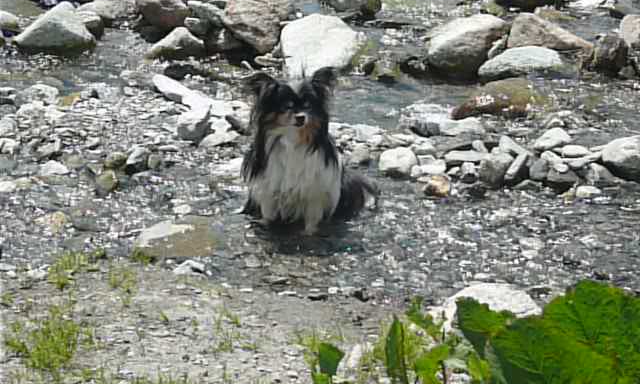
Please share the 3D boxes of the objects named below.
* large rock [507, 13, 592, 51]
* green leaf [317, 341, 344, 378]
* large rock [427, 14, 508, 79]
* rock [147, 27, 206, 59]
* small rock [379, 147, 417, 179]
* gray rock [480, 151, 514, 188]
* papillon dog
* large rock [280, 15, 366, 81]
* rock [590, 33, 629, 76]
[{"bbox_3d":[0.739,-0.517,5.952,0.278,0.102,0.195,0,18,0],"label":"large rock"},{"bbox_3d":[0.021,0.299,3.300,0.046,0.060,0.030,0,18,0],"label":"green leaf"},{"bbox_3d":[0.448,-0.442,5.610,0.250,0.175,0.213,0,18,0],"label":"large rock"},{"bbox_3d":[-0.454,-0.466,5.807,0.184,0.092,0.147,0,18,0],"label":"rock"},{"bbox_3d":[0.247,-0.093,5.815,0.126,0.101,0.101,0,17,0],"label":"small rock"},{"bbox_3d":[0.541,-0.066,5.704,0.105,0.113,0.089,0,17,0],"label":"gray rock"},{"bbox_3d":[-0.024,-0.109,4.240,0.240,0.390,0.310,8,20,24],"label":"papillon dog"},{"bbox_3d":[0.007,-0.438,5.581,0.255,0.188,0.230,0,18,0],"label":"large rock"},{"bbox_3d":[1.125,-0.535,7.188,0.148,0.173,0.126,0,17,0],"label":"rock"}]

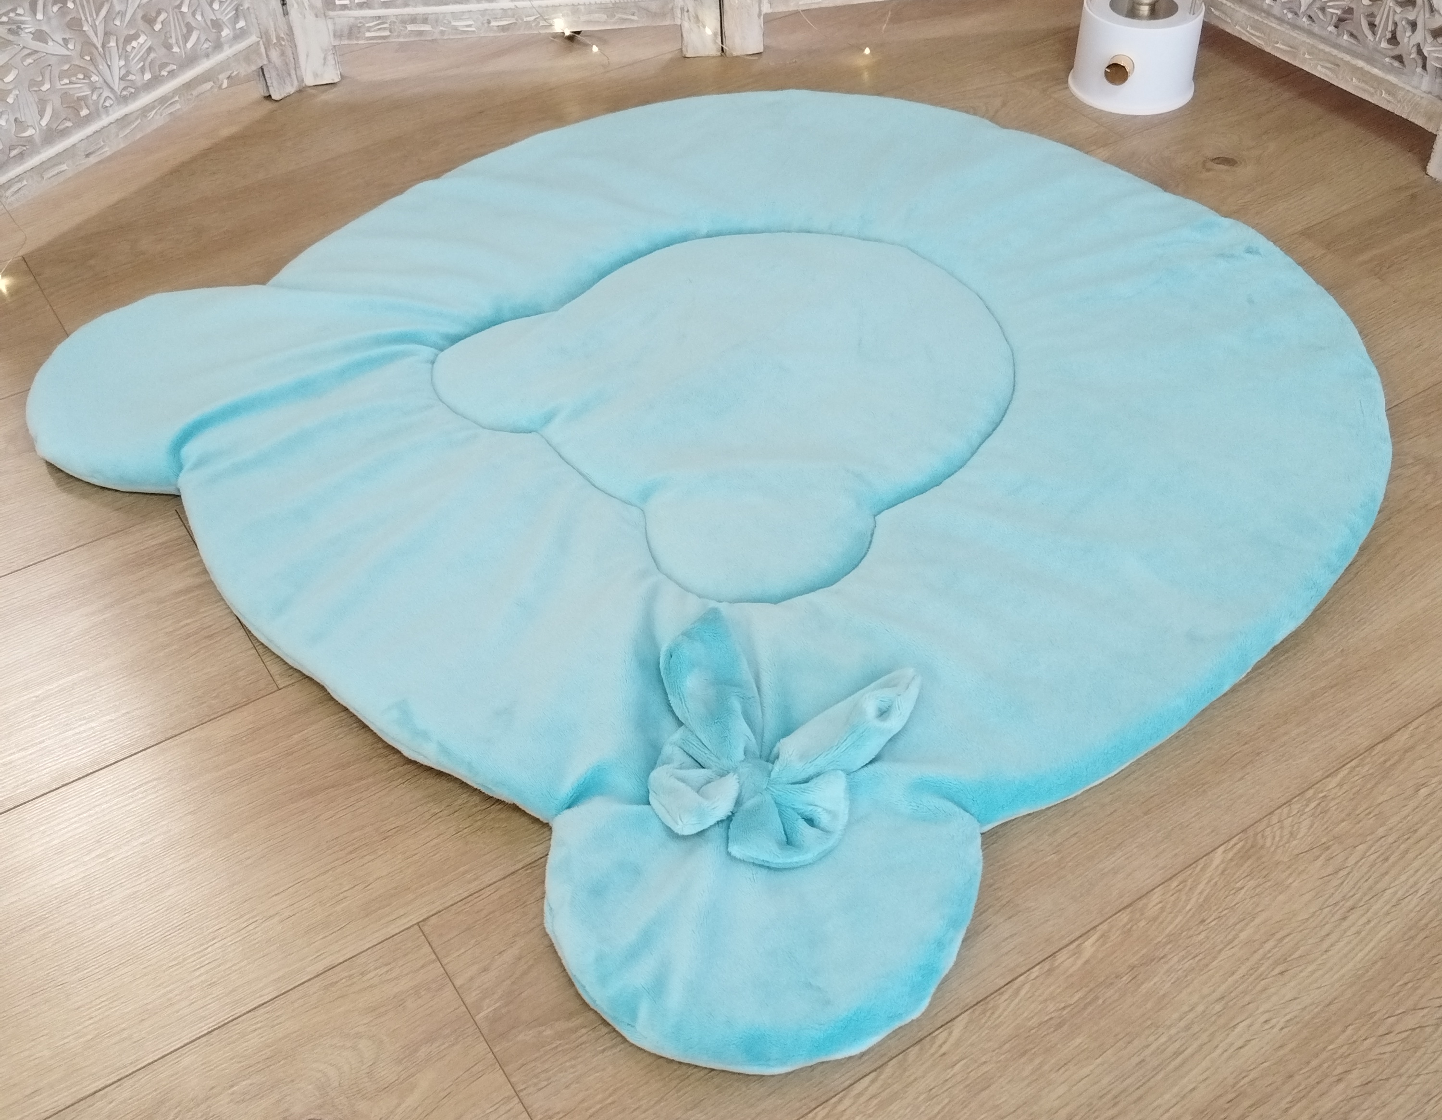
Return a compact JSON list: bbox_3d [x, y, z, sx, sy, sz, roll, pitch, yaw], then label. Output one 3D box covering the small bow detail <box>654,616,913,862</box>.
[{"bbox_3d":[0.035,0.098,0.896,0.166,0.055,0.189,7,45,9],"label":"small bow detail"}]

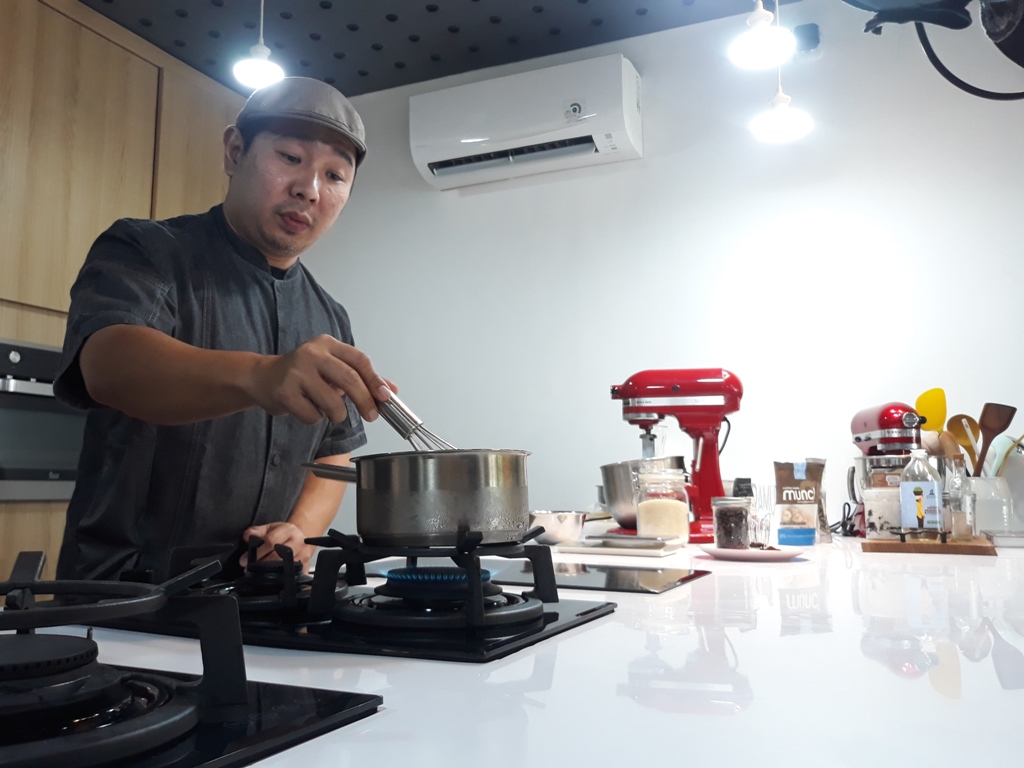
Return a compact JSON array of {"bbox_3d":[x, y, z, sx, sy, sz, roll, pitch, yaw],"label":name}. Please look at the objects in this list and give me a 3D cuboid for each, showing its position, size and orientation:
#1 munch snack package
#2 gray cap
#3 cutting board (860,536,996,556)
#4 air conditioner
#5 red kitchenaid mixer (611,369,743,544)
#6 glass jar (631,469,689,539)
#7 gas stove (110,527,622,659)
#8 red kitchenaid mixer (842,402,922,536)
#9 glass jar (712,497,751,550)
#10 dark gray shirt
[{"bbox_3d":[0.625,0.259,1.735,0.110,0.180,0.060,-1,-8,7],"label":"munch snack package"},{"bbox_3d":[-0.289,-0.357,1.085,0.180,0.115,0.235,7,9,-45],"label":"gray cap"},{"bbox_3d":[0.826,0.319,1.588,0.220,0.020,0.310,-4,-9,26],"label":"cutting board"},{"bbox_3d":[0.046,-0.942,2.918,0.810,0.295,0.205,-3,-8,22],"label":"air conditioner"},{"bbox_3d":[0.397,0.166,1.940,0.345,0.420,0.250,-3,-8,20],"label":"red kitchenaid mixer"},{"bbox_3d":[0.332,0.268,1.760,0.115,0.170,0.115,-3,-8,17],"label":"glass jar"},{"bbox_3d":[-0.181,0.188,0.800,0.510,0.076,0.300,-4,-9,26],"label":"gas stove"},{"bbox_3d":[0.943,0.214,2.010,0.240,0.345,0.345,-1,-8,3],"label":"red kitchenaid mixer"},{"bbox_3d":[0.392,0.246,1.420,0.071,0.098,0.071,-2,-8,14],"label":"glass jar"},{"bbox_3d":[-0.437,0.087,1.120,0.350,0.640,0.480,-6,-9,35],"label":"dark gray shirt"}]

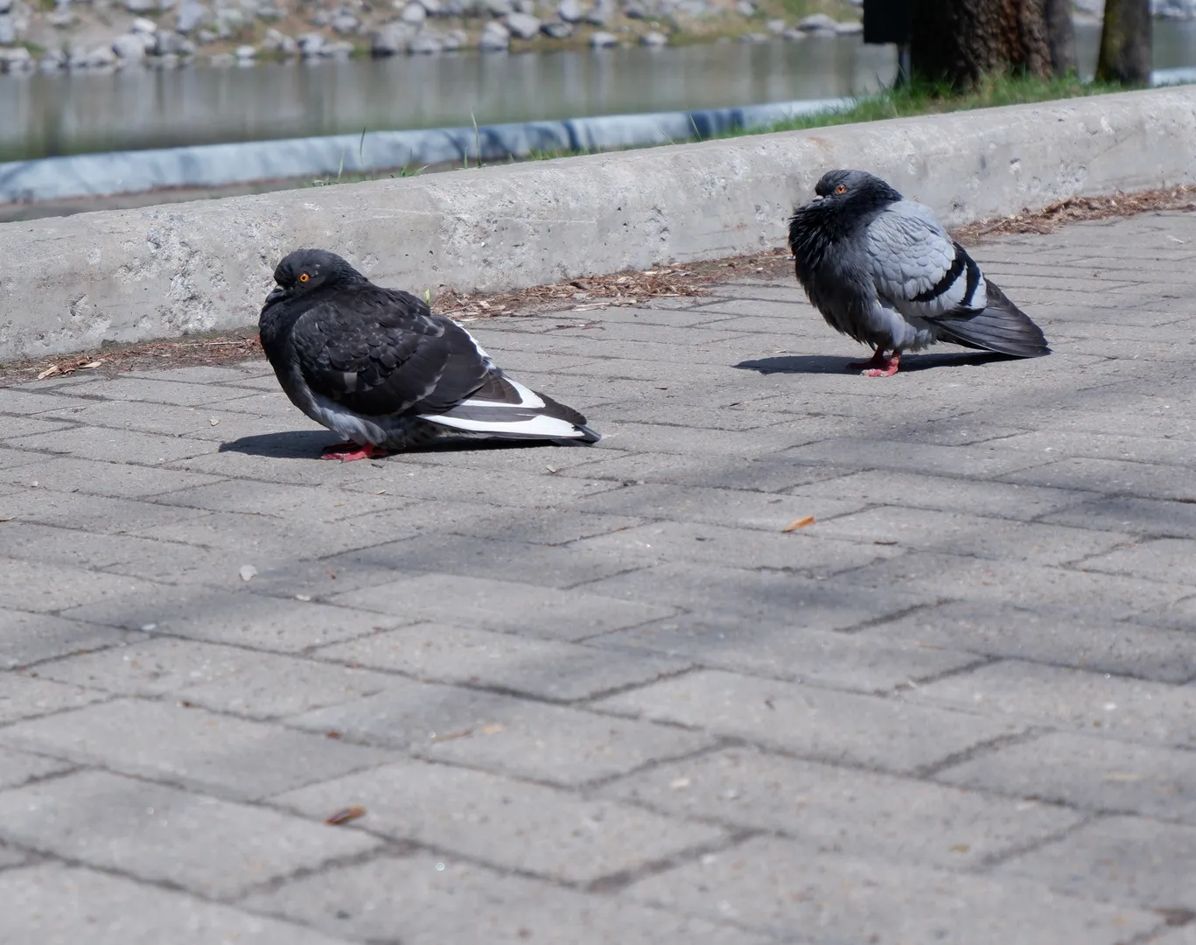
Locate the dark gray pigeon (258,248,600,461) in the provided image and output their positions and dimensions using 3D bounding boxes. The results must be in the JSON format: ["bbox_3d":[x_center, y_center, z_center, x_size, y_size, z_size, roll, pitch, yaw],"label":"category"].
[{"bbox_3d":[-0.135,-0.095,2.274,0.262,0.160,0.120,-2,10,-6],"label":"dark gray pigeon"}]

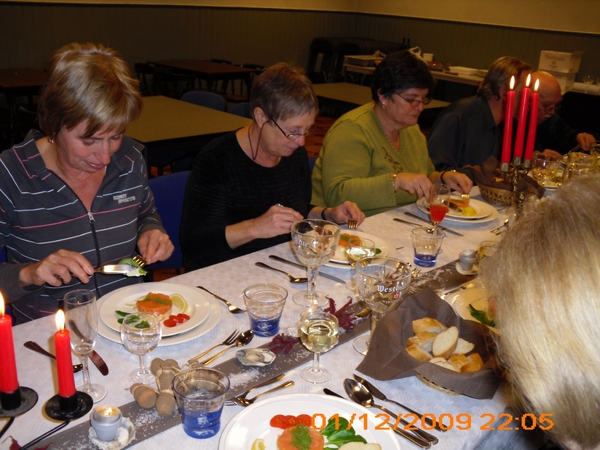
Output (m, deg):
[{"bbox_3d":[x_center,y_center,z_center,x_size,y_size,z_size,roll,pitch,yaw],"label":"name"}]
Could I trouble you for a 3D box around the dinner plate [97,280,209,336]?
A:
[{"bbox_3d":[-0.300,0.183,1.304,0.227,0.024,0.227,-2,21,-13],"label":"dinner plate"}]

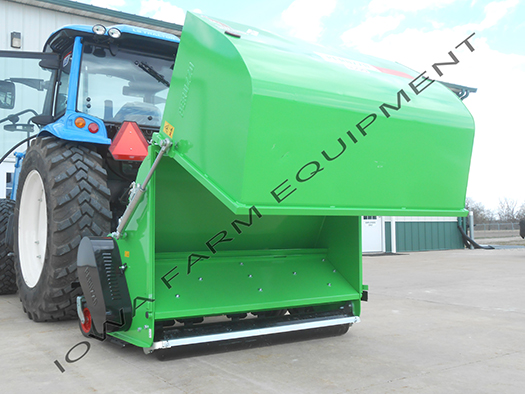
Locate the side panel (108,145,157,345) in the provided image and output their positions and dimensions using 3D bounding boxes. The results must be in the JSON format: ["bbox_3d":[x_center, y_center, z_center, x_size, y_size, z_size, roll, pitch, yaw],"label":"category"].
[{"bbox_3d":[-0.972,0.349,4.068,0.060,1.310,0.920,2,-3,-34],"label":"side panel"}]

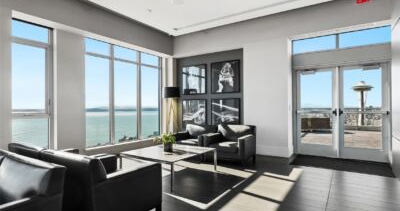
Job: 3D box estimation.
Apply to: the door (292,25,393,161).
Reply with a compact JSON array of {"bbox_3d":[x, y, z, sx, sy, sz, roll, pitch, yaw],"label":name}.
[{"bbox_3d":[3.171,-0.227,5.132,1.950,2.890,0.110,0,0,33],"label":"door"}]

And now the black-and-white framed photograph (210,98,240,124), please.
[{"bbox_3d":[0.708,0.261,6.236,0.891,0.891,0.035,0,0,33],"label":"black-and-white framed photograph"}]

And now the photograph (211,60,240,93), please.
[{"bbox_3d":[0.705,-0.785,6.243,0.891,0.891,0.035,0,0,33],"label":"photograph"}]

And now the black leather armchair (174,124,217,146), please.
[{"bbox_3d":[-0.101,0.851,5.483,0.889,0.755,0.816,0,0,31],"label":"black leather armchair"}]

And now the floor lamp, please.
[{"bbox_3d":[-0.780,0.362,6.326,0.490,1.740,0.490,0,0,33],"label":"floor lamp"}]

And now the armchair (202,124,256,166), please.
[{"bbox_3d":[0.687,0.846,4.941,0.889,0.755,0.816,0,0,30],"label":"armchair"}]

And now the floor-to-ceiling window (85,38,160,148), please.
[{"bbox_3d":[-1.874,-0.254,5.872,0.110,2.520,2.400,0,0,33],"label":"floor-to-ceiling window"}]

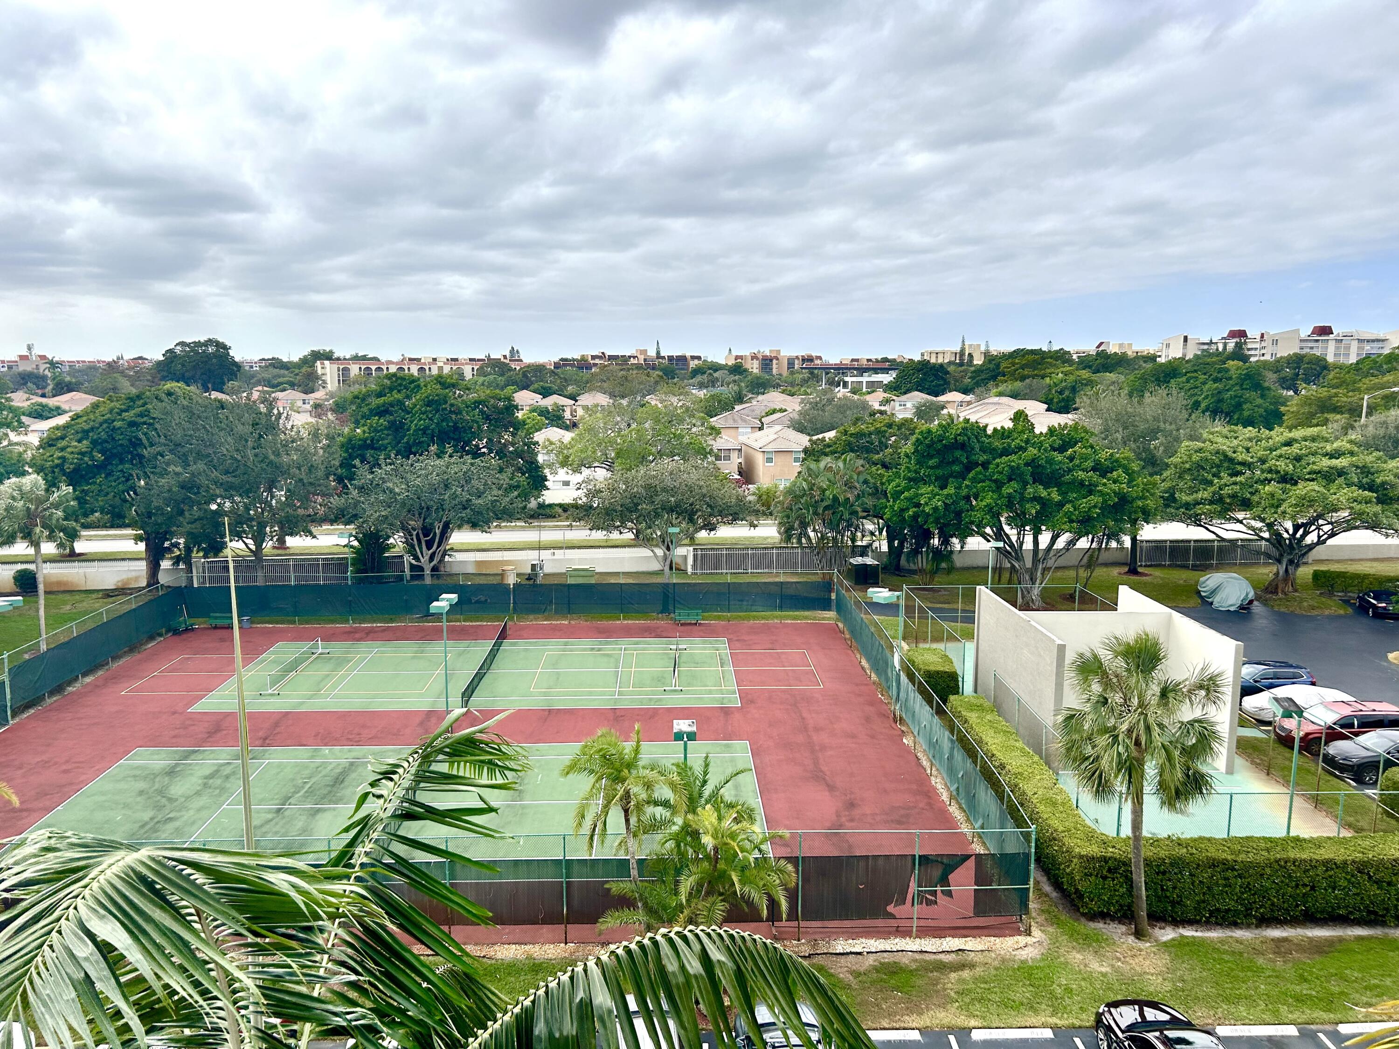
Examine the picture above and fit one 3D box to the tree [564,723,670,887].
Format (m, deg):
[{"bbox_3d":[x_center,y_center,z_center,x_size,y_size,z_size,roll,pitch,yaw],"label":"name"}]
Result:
[{"bbox_3d":[-1.901,8.082,26.686,3.100,5.981,3.000,-1,9,-4],"label":"tree"}]

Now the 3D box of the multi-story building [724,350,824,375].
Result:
[{"bbox_3d":[47.530,-102.130,672.306,64.000,18.000,22.000,0,9,0],"label":"multi-story building"}]

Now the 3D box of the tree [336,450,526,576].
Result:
[{"bbox_3d":[-15.465,0.634,61.092,10.710,9.600,10.280,0,9,0],"label":"tree"}]

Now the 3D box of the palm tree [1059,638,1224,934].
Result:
[{"bbox_3d":[11.317,6.813,27.061,4.290,8.250,4.100,0,9,0],"label":"palm tree"}]

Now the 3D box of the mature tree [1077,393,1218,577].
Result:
[{"bbox_3d":[31.244,-2.979,73.650,8.965,12.880,8.494,0,9,0],"label":"mature tree"}]

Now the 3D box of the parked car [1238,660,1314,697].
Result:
[{"bbox_3d":[24.706,6.934,46.798,4.660,1.680,1.870,0,9,0],"label":"parked car"}]

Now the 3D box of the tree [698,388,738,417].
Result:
[{"bbox_3d":[2.870,-17.394,172.451,6.800,9.268,6.596,0,9,1],"label":"tree"}]

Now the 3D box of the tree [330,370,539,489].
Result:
[{"bbox_3d":[-17.875,-3.405,72.433,14.350,13.950,13.500,0,9,0],"label":"tree"}]

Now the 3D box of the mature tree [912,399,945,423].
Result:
[{"bbox_3d":[44.183,-20.864,202.272,6.400,6.622,6.208,2,9,12],"label":"mature tree"}]

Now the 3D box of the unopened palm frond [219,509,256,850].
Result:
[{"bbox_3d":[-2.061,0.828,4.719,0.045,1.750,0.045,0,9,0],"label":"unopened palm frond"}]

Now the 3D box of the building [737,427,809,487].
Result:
[{"bbox_3d":[8.136,-6.868,114.185,7.700,7.300,11.000,-1,9,-5],"label":"building"}]

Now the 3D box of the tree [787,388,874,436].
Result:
[{"bbox_3d":[17.034,-12.288,137.795,10.434,10.852,9.885,0,9,0],"label":"tree"}]

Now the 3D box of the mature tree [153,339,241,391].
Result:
[{"bbox_3d":[-110.373,-31.740,230.931,19.000,18.381,18.430,-4,10,-25],"label":"mature tree"}]

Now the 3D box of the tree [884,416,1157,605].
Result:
[{"bbox_3d":[19.550,-0.798,63.498,15.600,11.700,14.500,3,10,17],"label":"tree"}]

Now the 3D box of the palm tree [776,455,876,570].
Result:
[{"bbox_3d":[8.180,0.010,67.348,6.500,8.800,6.240,0,9,0],"label":"palm tree"}]

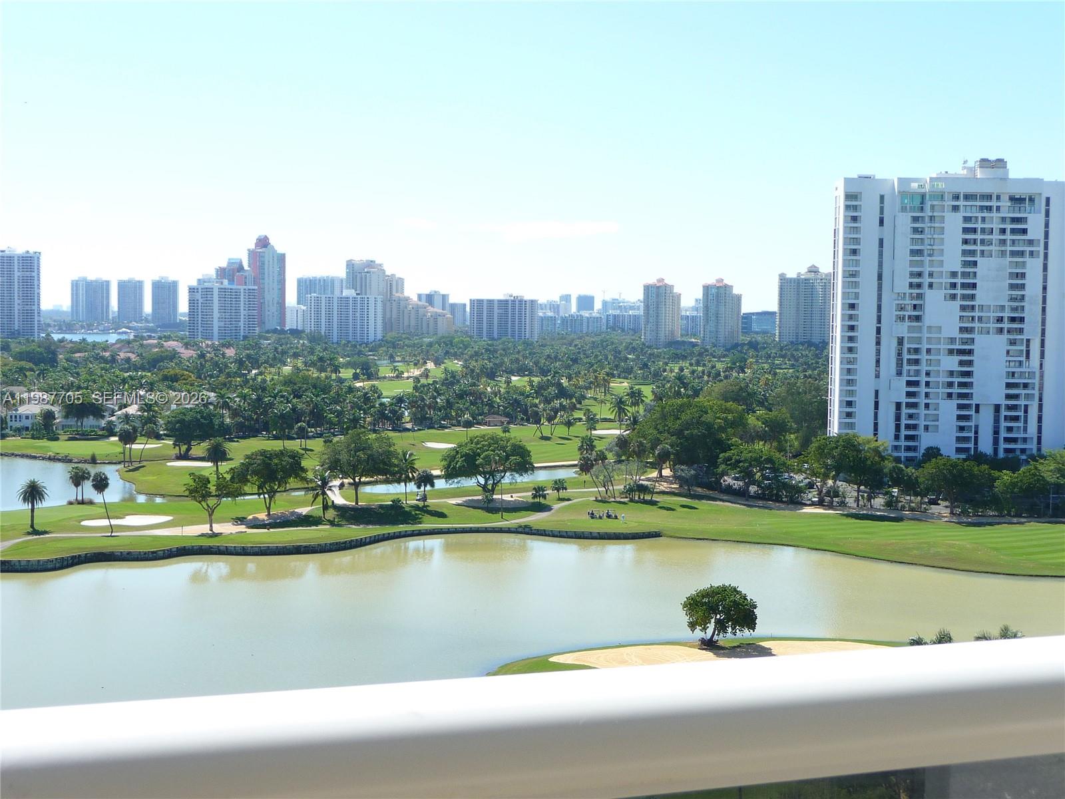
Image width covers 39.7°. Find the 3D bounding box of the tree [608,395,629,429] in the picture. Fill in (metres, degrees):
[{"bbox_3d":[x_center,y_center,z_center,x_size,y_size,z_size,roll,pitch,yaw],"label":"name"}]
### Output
[{"bbox_3d":[29.760,5.160,501.130,7.200,14.010,7.200,1,3,3],"label":"tree"}]

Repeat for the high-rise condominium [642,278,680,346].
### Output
[{"bbox_3d":[127.100,-80.540,1442.180,26.500,75.950,25.500,4,4,40],"label":"high-rise condominium"}]

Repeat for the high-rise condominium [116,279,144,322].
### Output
[{"bbox_3d":[-687.310,-162.050,2523.040,43.500,89.280,28.000,0,3,-7],"label":"high-rise condominium"}]

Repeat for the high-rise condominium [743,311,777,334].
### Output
[{"bbox_3d":[303.870,-95.160,1974.570,40.000,46.560,28.000,0,4,-16],"label":"high-rise condominium"}]

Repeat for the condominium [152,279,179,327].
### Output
[{"bbox_3d":[-621.580,-161.320,2498.810,45.000,92.400,28.000,0,3,-6],"label":"condominium"}]

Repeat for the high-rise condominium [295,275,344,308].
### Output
[{"bbox_3d":[-354.120,-156.820,2469.830,74.000,93.800,32.000,2,4,24],"label":"high-rise condominium"}]

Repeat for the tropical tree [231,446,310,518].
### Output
[{"bbox_3d":[-52.500,16.620,294.040,15.500,13.570,14.500,0,3,-10],"label":"tropical tree"}]

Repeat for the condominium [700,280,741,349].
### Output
[{"bbox_3d":[182.240,-77.940,1416.200,27.500,75.280,26.000,4,5,42],"label":"condominium"}]

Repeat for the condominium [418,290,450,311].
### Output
[{"bbox_3d":[-157.650,-135.520,2340.790,50.000,71.680,27.000,0,3,-9],"label":"condominium"}]

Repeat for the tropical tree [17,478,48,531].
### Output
[{"bbox_3d":[-92.550,19.360,273.220,5.500,9.520,5.500,0,4,-19],"label":"tropical tree"}]

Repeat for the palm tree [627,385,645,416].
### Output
[{"bbox_3d":[38.180,2.310,544.620,7.600,14.760,7.600,1,3,4],"label":"palm tree"}]

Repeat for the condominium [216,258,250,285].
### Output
[{"bbox_3d":[-338.900,-111.480,1682.610,39.000,97.090,28.000,1,3,9],"label":"condominium"}]

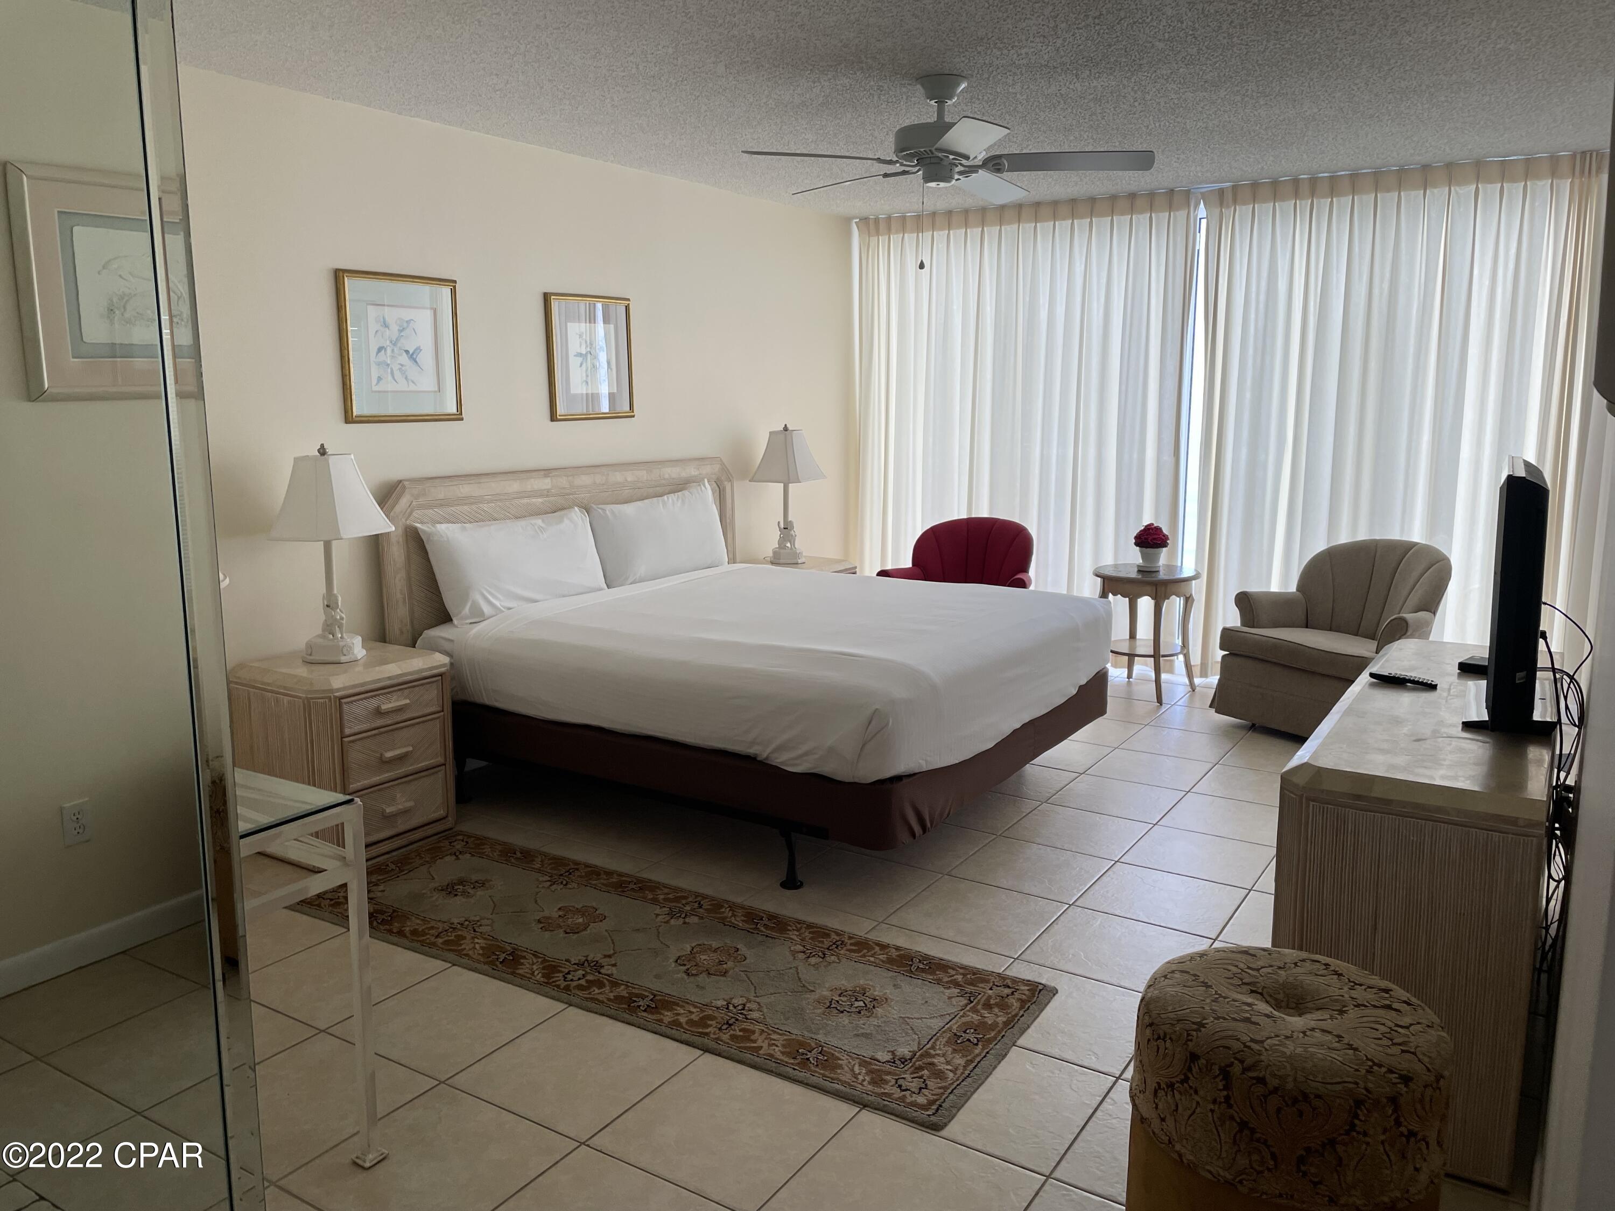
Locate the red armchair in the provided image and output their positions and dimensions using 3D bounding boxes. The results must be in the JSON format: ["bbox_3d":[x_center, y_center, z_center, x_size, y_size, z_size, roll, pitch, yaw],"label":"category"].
[{"bbox_3d":[0.781,-0.028,6.572,0.781,0.836,0.793,9,13,39],"label":"red armchair"}]

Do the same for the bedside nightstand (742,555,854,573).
[{"bbox_3d":[-0.027,0.081,6.379,0.468,0.602,0.583,7,12,32],"label":"bedside nightstand"}]

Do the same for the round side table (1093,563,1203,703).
[{"bbox_3d":[1.742,0.139,6.259,0.557,0.627,0.557,0,10,0],"label":"round side table"}]

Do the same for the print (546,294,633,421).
[{"bbox_3d":[-0.934,-1.073,5.263,0.028,0.525,0.531,7,12,32],"label":"print"}]

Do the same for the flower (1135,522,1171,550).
[{"bbox_3d":[1.719,-0.346,6.068,0.185,0.137,0.185,7,12,32],"label":"flower"}]

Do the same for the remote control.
[{"bbox_3d":[1.528,0.188,3.107,0.045,0.022,0.160,-9,14,-44],"label":"remote control"}]

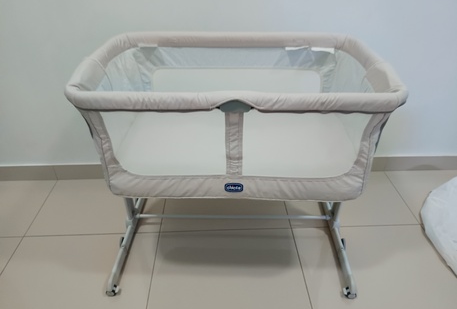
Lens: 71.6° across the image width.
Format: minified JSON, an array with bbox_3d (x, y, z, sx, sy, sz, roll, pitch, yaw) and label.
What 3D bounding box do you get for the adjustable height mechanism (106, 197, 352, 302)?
[{"bbox_3d":[0.010,0.216,1.341,0.910,0.320,0.640,0,37,0],"label":"adjustable height mechanism"}]

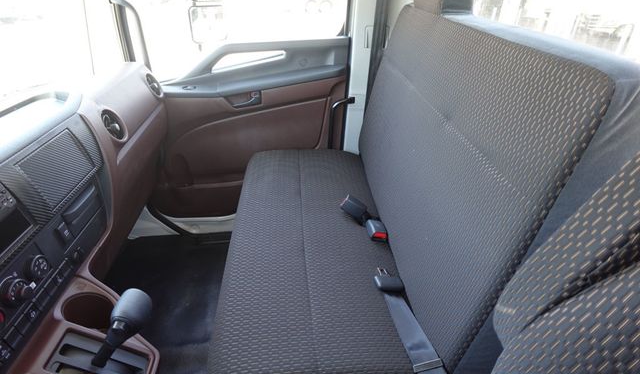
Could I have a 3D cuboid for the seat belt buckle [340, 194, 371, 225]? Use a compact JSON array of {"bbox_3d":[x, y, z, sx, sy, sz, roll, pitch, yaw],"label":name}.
[{"bbox_3d":[0.113,0.071,1.156,0.080,0.047,0.030,40,31,29],"label":"seat belt buckle"}]

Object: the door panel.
[{"bbox_3d":[-0.352,-0.222,1.591,0.930,0.840,0.110,-2,32,-4],"label":"door panel"}]

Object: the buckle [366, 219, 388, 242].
[{"bbox_3d":[0.175,0.131,1.088,0.046,0.027,0.072,-2,32,-4],"label":"buckle"}]

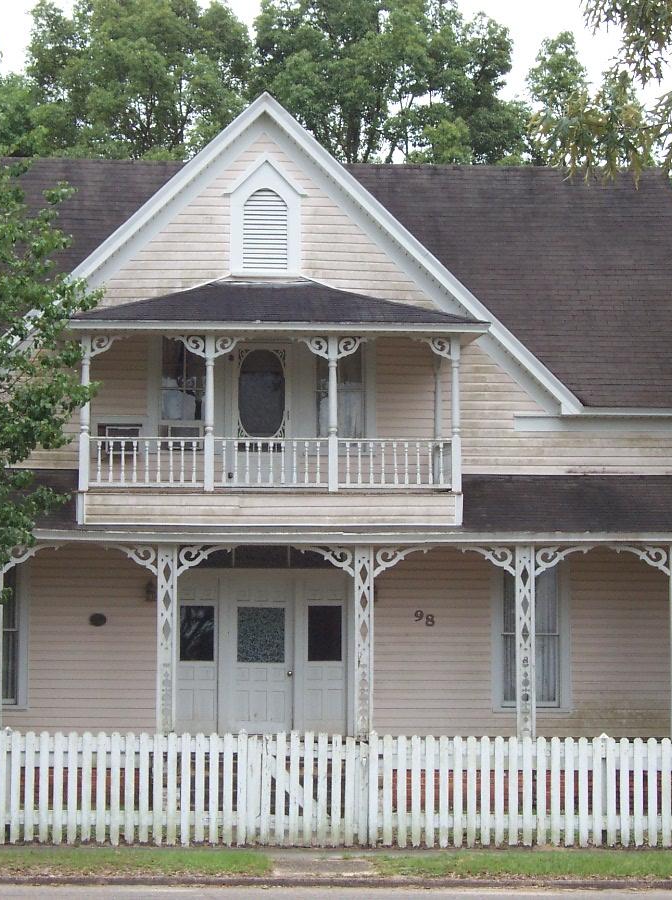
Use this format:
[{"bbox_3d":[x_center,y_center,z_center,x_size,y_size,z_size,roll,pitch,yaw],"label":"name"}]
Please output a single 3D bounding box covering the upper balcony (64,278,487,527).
[{"bbox_3d":[-0.890,-0.752,35.754,5.783,3.764,2.907,0,-5,-3],"label":"upper balcony"}]

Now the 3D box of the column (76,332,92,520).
[{"bbox_3d":[-3.436,-0.297,34.477,0.143,2.519,0.143,0,-5,-3],"label":"column"}]

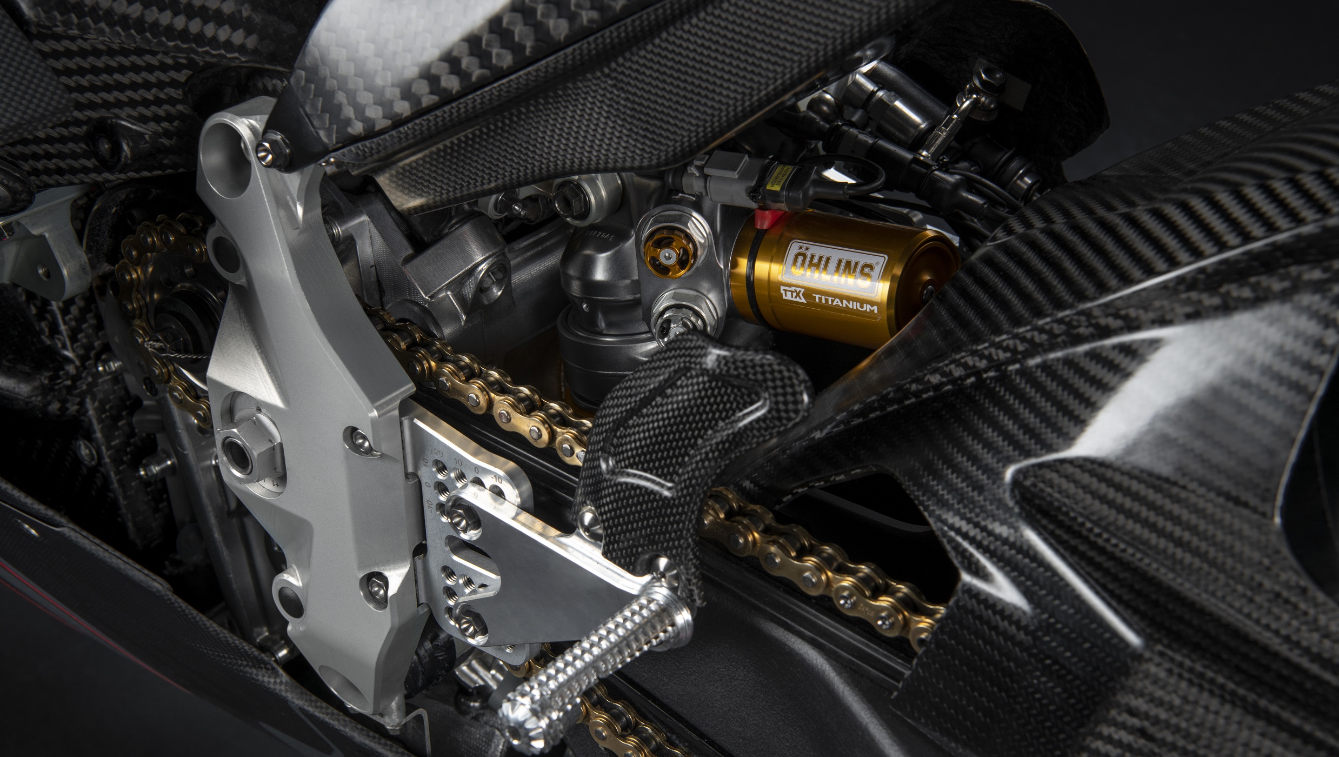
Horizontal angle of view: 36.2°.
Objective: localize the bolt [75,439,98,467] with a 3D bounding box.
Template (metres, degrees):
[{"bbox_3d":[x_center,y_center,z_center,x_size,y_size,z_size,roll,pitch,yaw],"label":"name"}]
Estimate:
[{"bbox_3d":[-0.304,0.039,1.070,0.016,0.016,0.008,21,37,32],"label":"bolt"}]

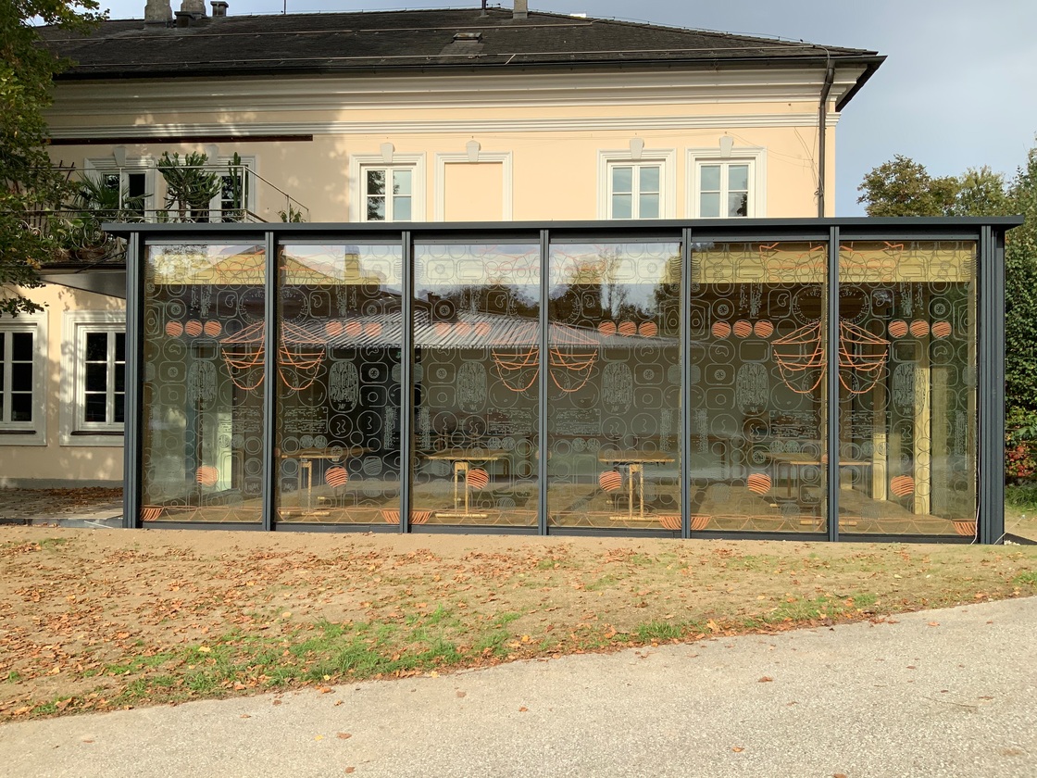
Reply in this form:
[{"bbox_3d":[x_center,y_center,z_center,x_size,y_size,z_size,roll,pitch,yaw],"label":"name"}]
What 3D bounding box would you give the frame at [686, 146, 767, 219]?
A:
[{"bbox_3d":[3.890,-3.485,16.294,1.510,2.100,0.220,0,-1,4],"label":"frame"}]

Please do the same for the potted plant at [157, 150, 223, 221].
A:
[{"bbox_3d":[-5.530,-3.001,14.571,1.130,1.970,0.950,0,-1,4],"label":"potted plant"}]

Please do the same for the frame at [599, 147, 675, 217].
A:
[{"bbox_3d":[2.231,-3.493,16.416,1.490,2.100,0.220,0,-1,4],"label":"frame"}]

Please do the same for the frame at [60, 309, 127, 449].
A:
[{"bbox_3d":[-8.132,-0.210,17.140,1.880,2.690,0.220,0,-1,4],"label":"frame"}]

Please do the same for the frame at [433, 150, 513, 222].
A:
[{"bbox_3d":[-0.861,-3.502,16.641,1.530,2.100,0.220,0,-1,4],"label":"frame"}]

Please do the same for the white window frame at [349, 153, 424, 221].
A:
[{"bbox_3d":[-2.520,-3.499,16.762,1.510,2.100,0.220,0,-1,4],"label":"white window frame"}]

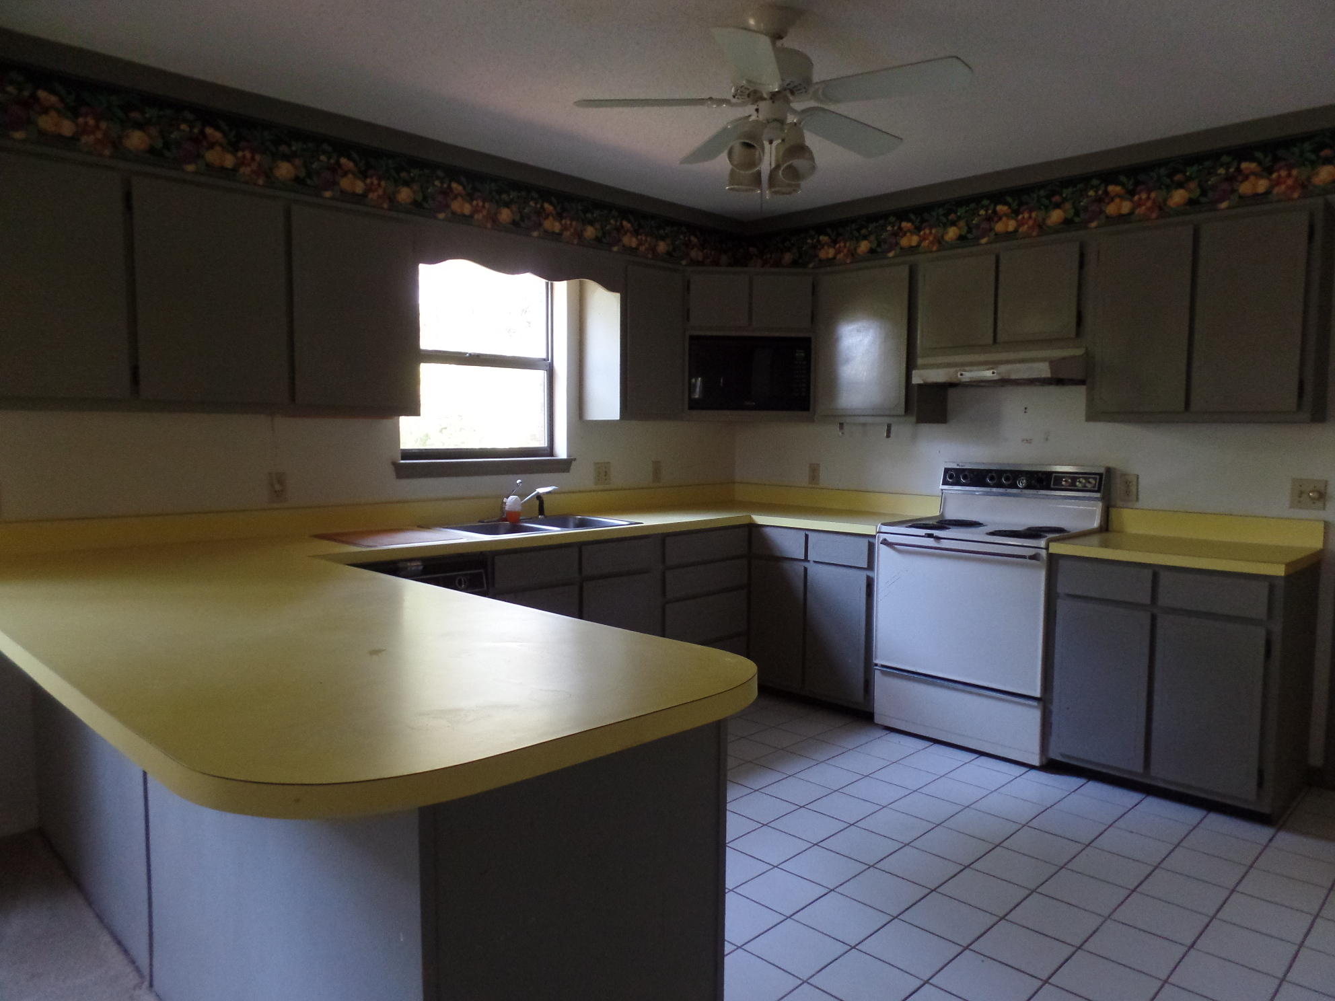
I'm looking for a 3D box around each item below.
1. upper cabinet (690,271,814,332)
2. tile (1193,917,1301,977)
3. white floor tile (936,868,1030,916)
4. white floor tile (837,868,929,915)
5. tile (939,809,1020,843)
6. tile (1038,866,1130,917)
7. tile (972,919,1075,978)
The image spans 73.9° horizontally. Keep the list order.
[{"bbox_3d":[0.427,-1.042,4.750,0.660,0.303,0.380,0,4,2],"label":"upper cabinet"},{"bbox_3d":[1.507,1.167,2.302,0.196,0.010,0.196,-4,6,-45],"label":"tile"},{"bbox_3d":[0.923,1.146,2.596,0.196,0.010,0.196,-4,6,-45],"label":"white floor tile"},{"bbox_3d":[0.633,1.150,2.605,0.203,0.010,0.203,-4,6,-45],"label":"white floor tile"},{"bbox_3d":[1.071,1.115,3.034,0.196,0.010,0.196,-4,6,-45],"label":"tile"},{"bbox_3d":[1.216,1.147,2.595,0.196,0.010,0.196,-4,6,-45],"label":"tile"},{"bbox_3d":[0.922,1.167,2.304,0.196,0.010,0.196,-4,6,-45],"label":"tile"}]

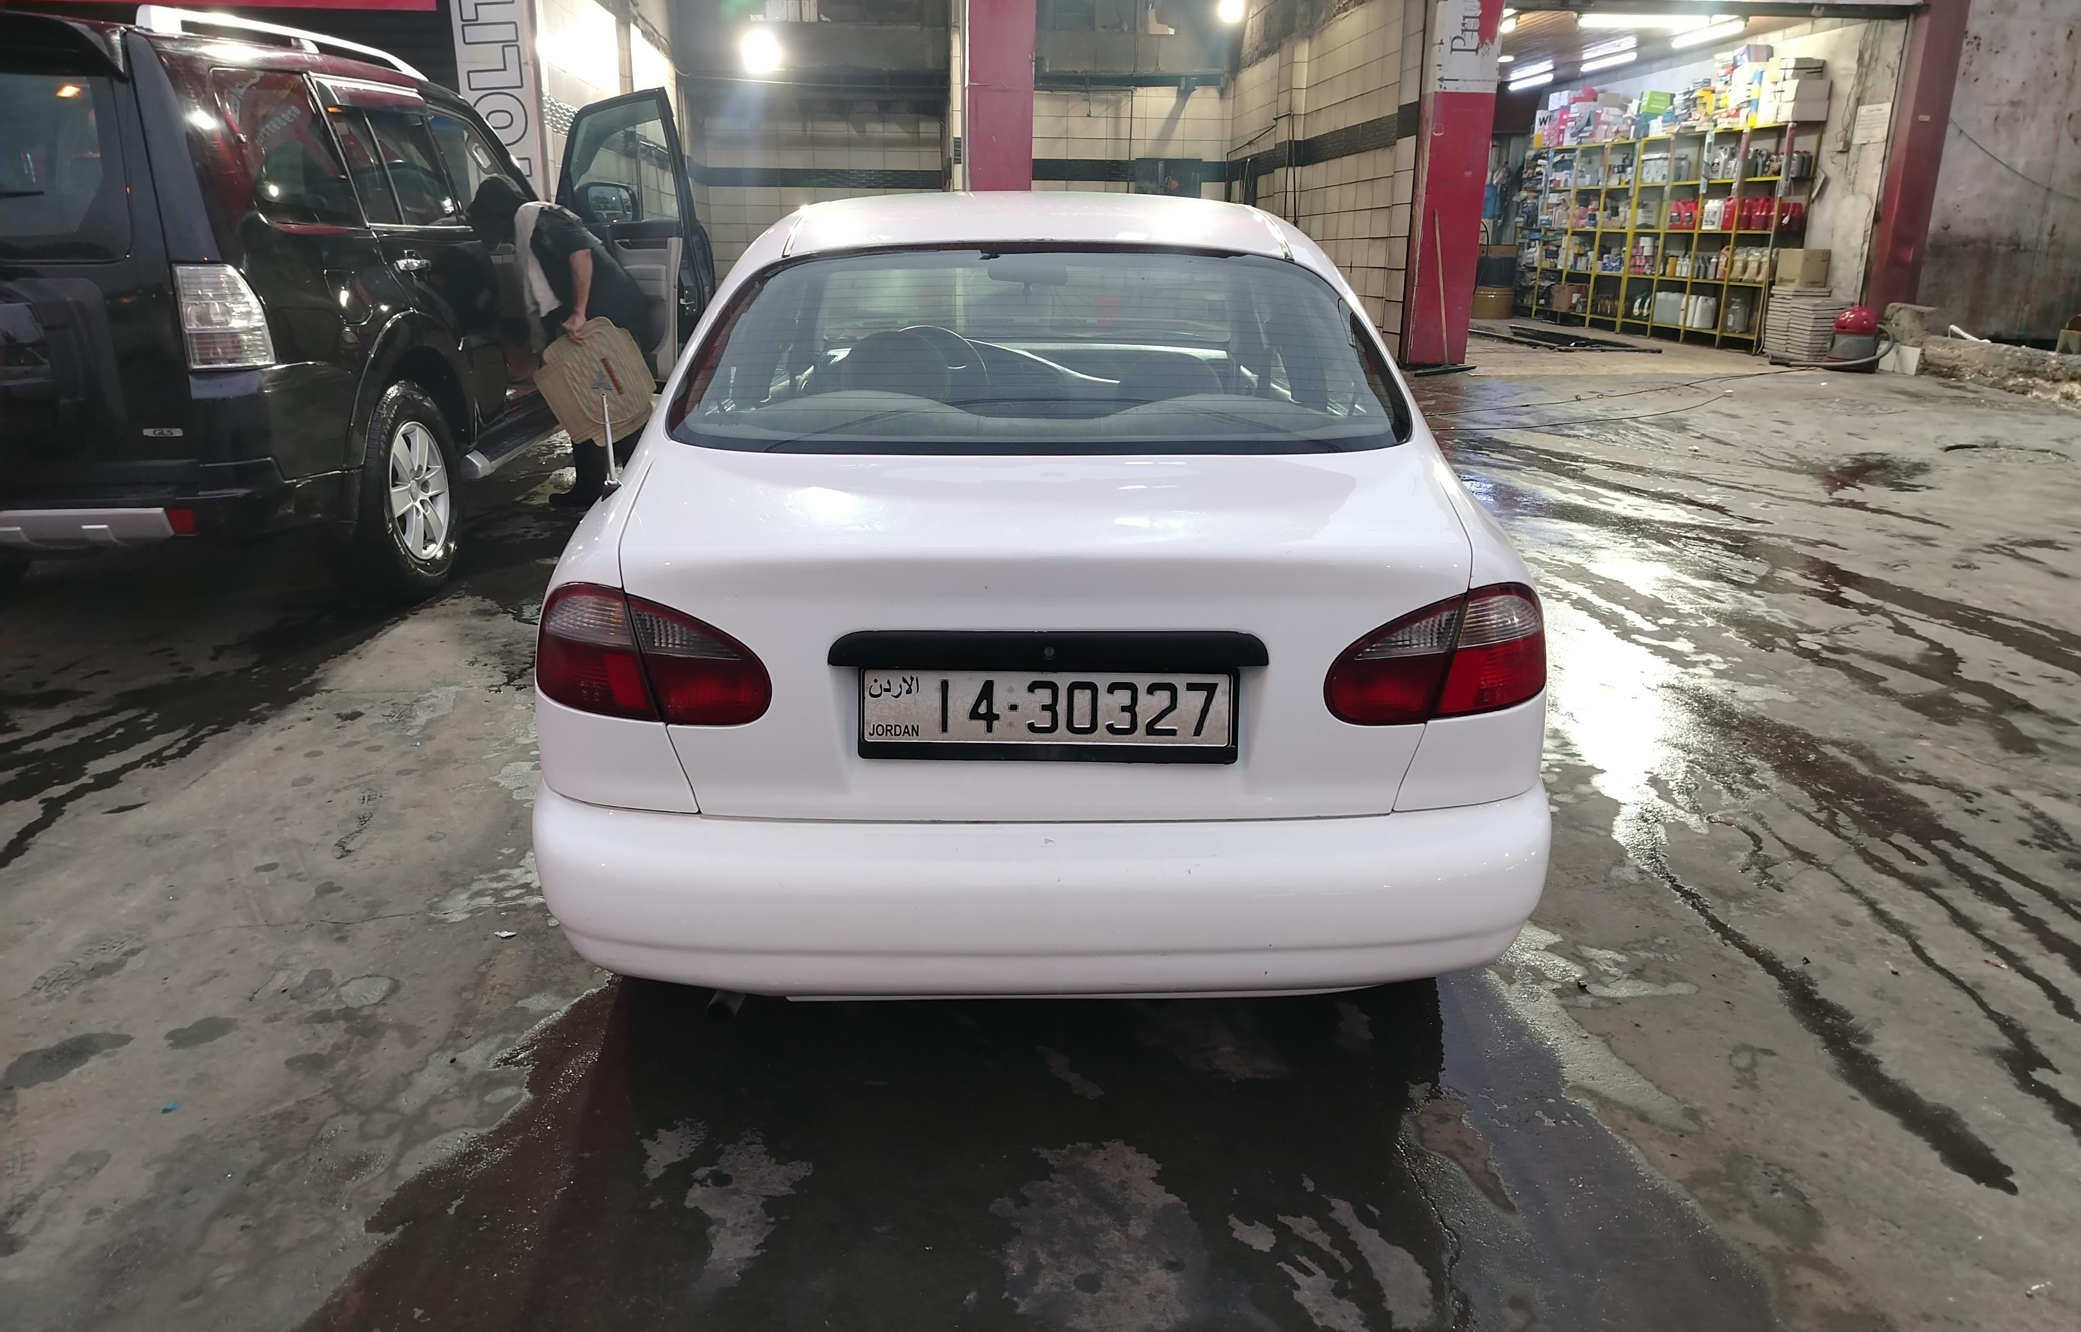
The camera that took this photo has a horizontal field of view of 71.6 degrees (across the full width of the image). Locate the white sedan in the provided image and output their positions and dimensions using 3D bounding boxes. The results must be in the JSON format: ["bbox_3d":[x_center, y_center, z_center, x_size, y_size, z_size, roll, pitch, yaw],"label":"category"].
[{"bbox_3d":[-0.020,-0.552,3.984,1.700,1.430,4.240,0,17,-1],"label":"white sedan"}]

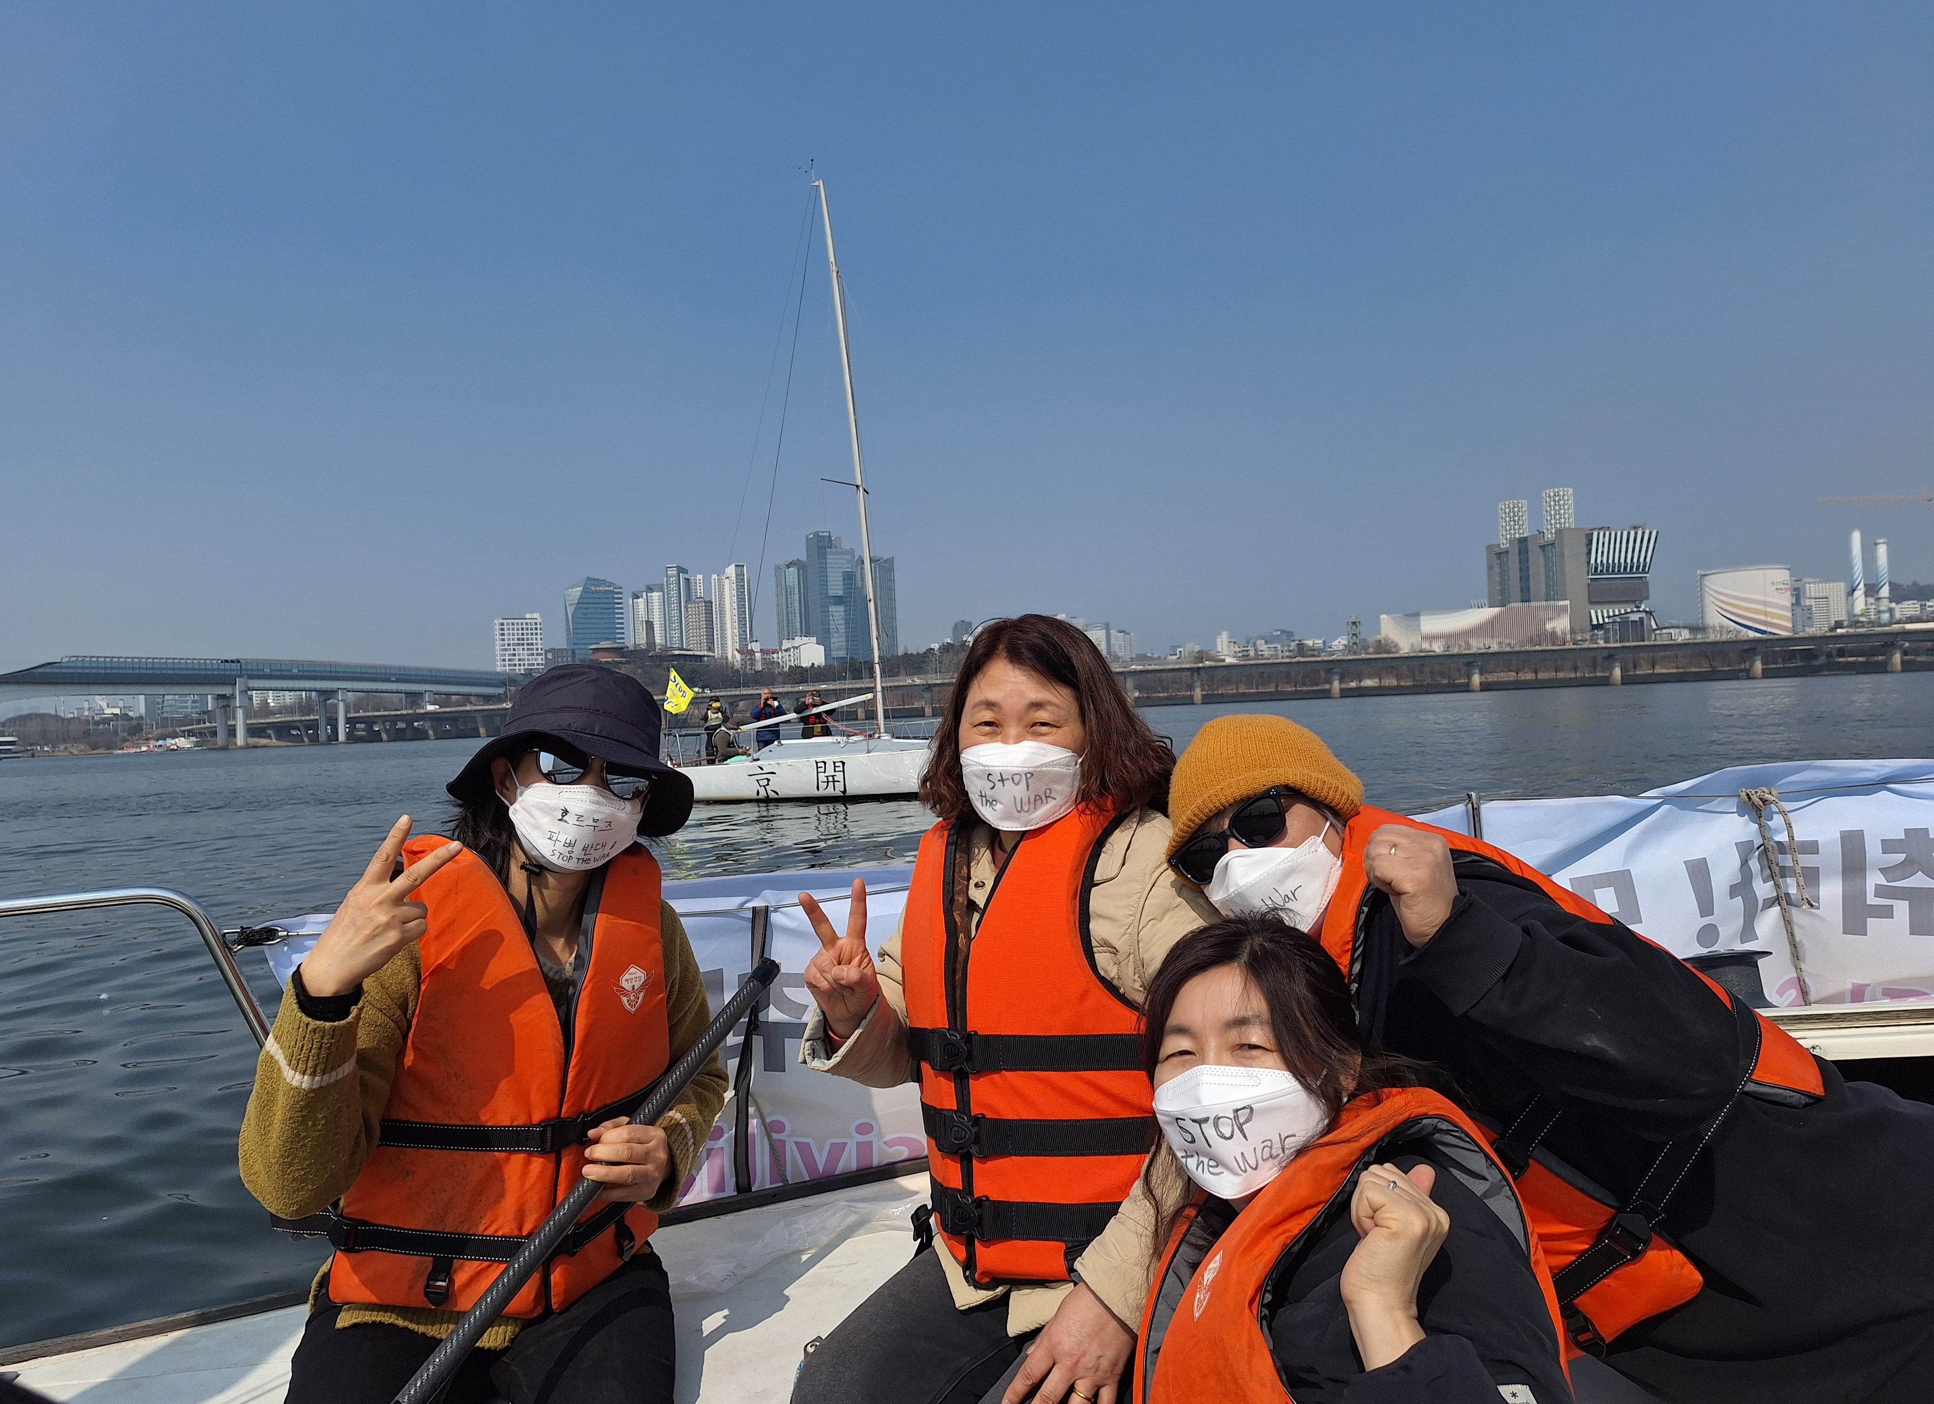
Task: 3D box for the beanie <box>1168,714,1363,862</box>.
[{"bbox_3d":[0.306,0.082,1.330,0.200,0.155,0.225,-20,7,33],"label":"beanie"}]

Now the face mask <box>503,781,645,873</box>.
[{"bbox_3d":[-0.401,0.127,1.310,0.140,0.105,0.080,7,7,-28],"label":"face mask"}]

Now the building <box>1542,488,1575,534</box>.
[{"bbox_3d":[216.349,-68.248,470.000,12.000,20.000,12.000,-3,0,24],"label":"building"}]

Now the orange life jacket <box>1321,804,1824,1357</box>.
[{"bbox_3d":[0.635,0.400,1.390,0.280,0.550,0.400,-51,4,-38],"label":"orange life jacket"}]

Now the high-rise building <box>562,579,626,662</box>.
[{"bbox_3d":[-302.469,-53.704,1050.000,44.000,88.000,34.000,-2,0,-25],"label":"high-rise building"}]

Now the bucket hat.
[{"bbox_3d":[-0.427,0.048,1.390,0.270,0.165,0.290,8,2,-28],"label":"bucket hat"}]

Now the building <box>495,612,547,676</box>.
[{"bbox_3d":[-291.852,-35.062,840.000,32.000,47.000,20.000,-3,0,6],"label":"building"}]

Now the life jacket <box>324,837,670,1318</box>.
[{"bbox_3d":[-0.555,0.428,1.520,0.390,0.540,0.270,6,-2,-33],"label":"life jacket"}]

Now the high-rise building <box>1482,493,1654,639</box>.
[{"bbox_3d":[268.682,-52.122,572.000,54.000,71.000,42.000,-2,0,-23],"label":"high-rise building"}]

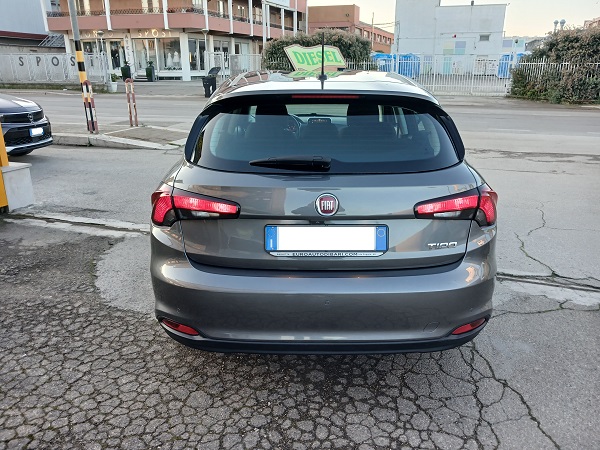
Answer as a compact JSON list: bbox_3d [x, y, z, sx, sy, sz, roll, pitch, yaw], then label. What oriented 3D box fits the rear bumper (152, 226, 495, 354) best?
[{"bbox_3d":[0.120,0.265,2.235,1.770,0.520,0.470,0,18,0],"label":"rear bumper"}]

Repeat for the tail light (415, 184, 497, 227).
[{"bbox_3d":[0.735,-0.074,2.184,0.490,0.185,0.330,0,18,0],"label":"tail light"}]

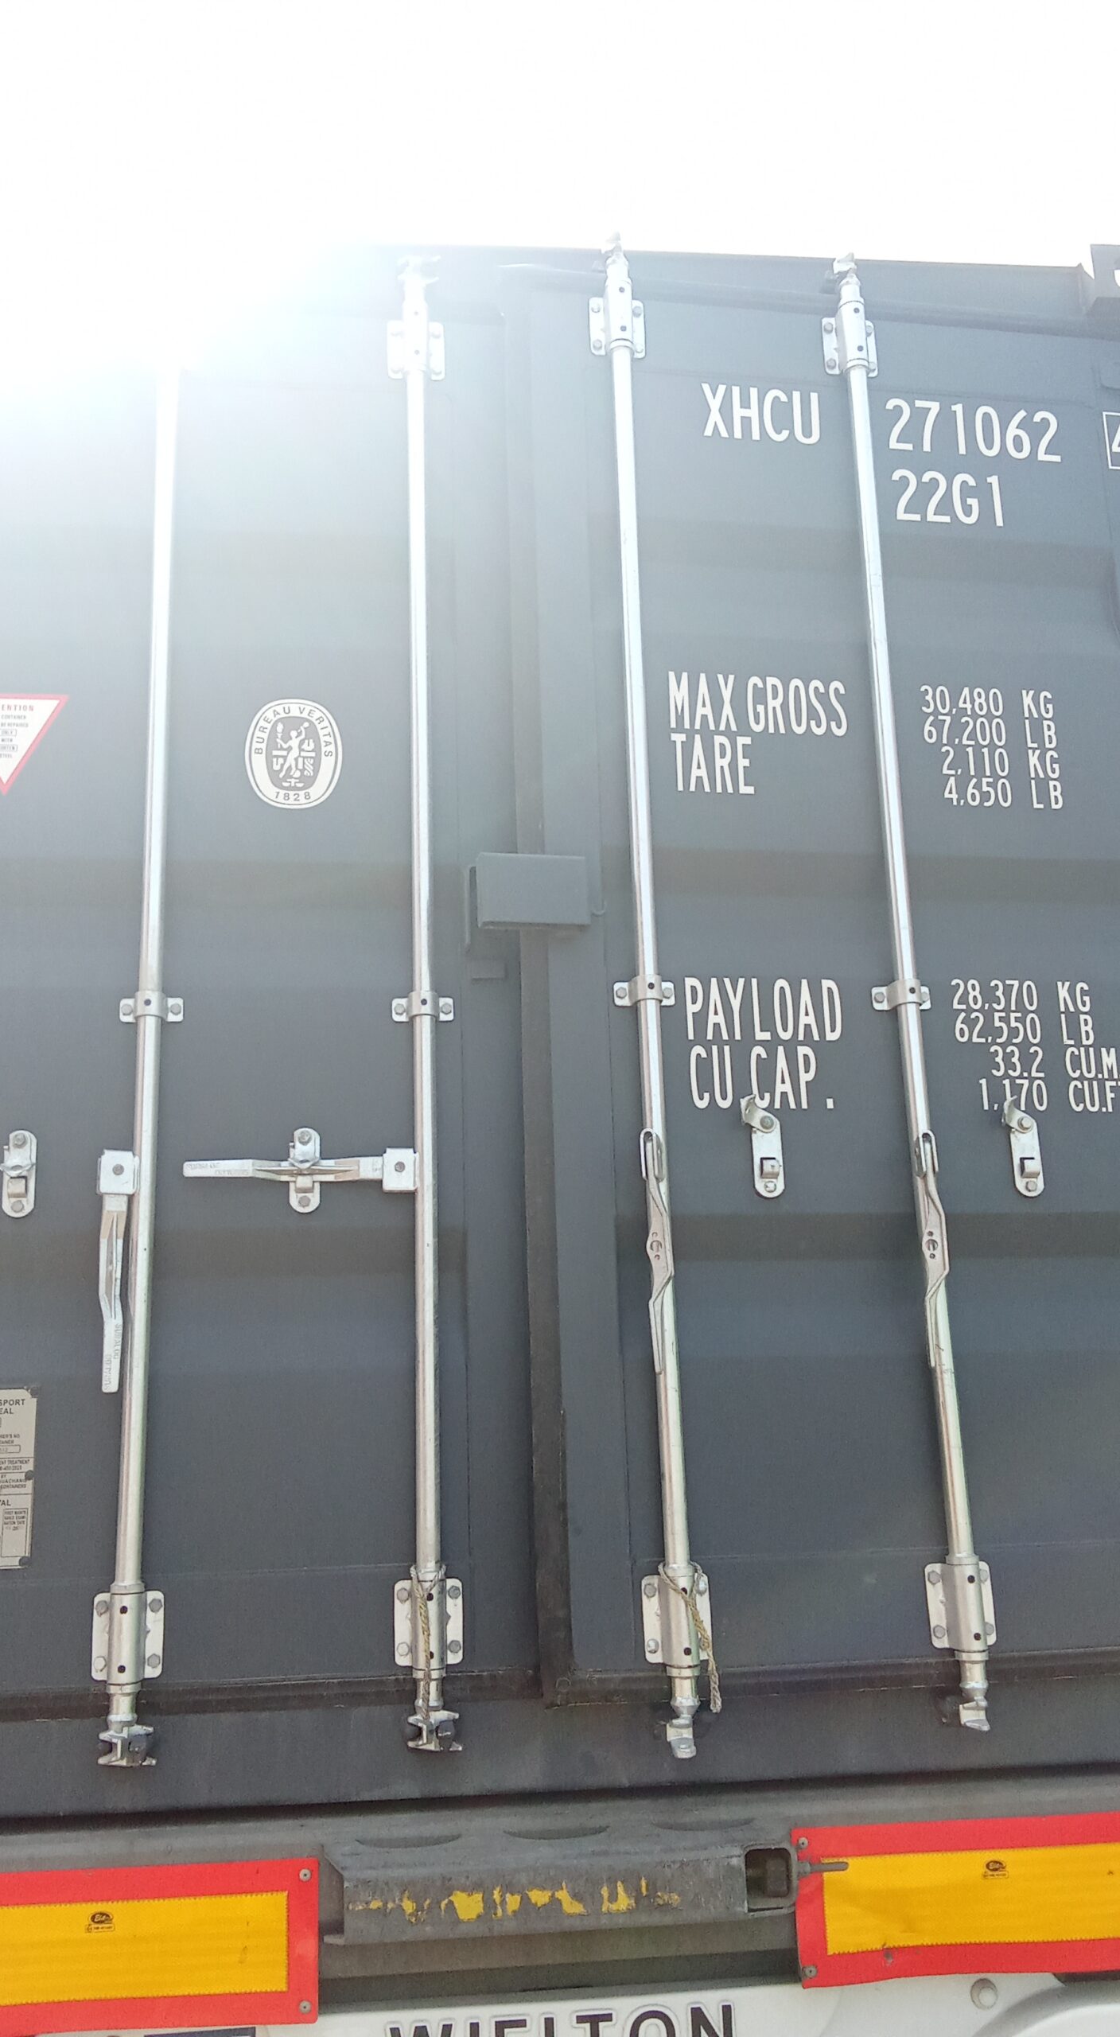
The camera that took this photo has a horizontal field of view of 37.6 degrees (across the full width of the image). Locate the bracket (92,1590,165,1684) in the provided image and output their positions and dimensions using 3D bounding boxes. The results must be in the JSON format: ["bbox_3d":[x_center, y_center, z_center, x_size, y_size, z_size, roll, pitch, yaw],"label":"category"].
[{"bbox_3d":[-0.609,0.868,2.307,0.098,0.118,0.060,0,-15,-5],"label":"bracket"}]

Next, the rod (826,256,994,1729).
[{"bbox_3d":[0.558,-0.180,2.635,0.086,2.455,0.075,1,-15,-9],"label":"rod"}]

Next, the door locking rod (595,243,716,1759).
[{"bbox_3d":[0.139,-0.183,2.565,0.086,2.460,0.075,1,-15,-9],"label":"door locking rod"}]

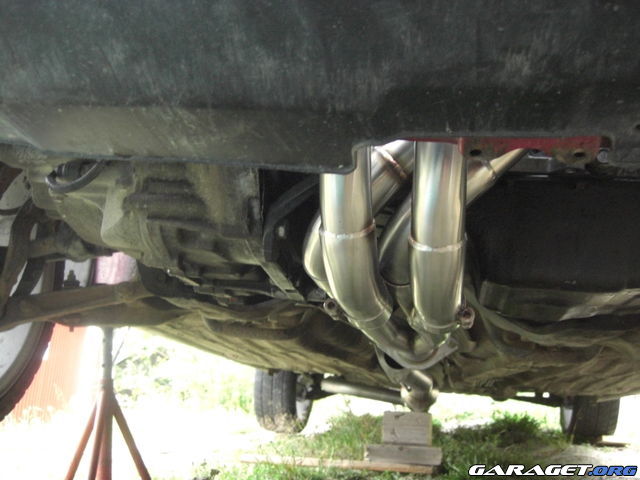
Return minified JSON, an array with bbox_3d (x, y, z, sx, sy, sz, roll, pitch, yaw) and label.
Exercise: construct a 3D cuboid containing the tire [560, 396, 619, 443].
[{"bbox_3d":[1.244,0.642,3.297,0.200,0.565,0.565,-2,-10,9],"label":"tire"}]

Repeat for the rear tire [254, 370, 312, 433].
[{"bbox_3d":[-0.168,0.678,3.530,0.200,0.565,0.565,-2,-10,9],"label":"rear tire"}]

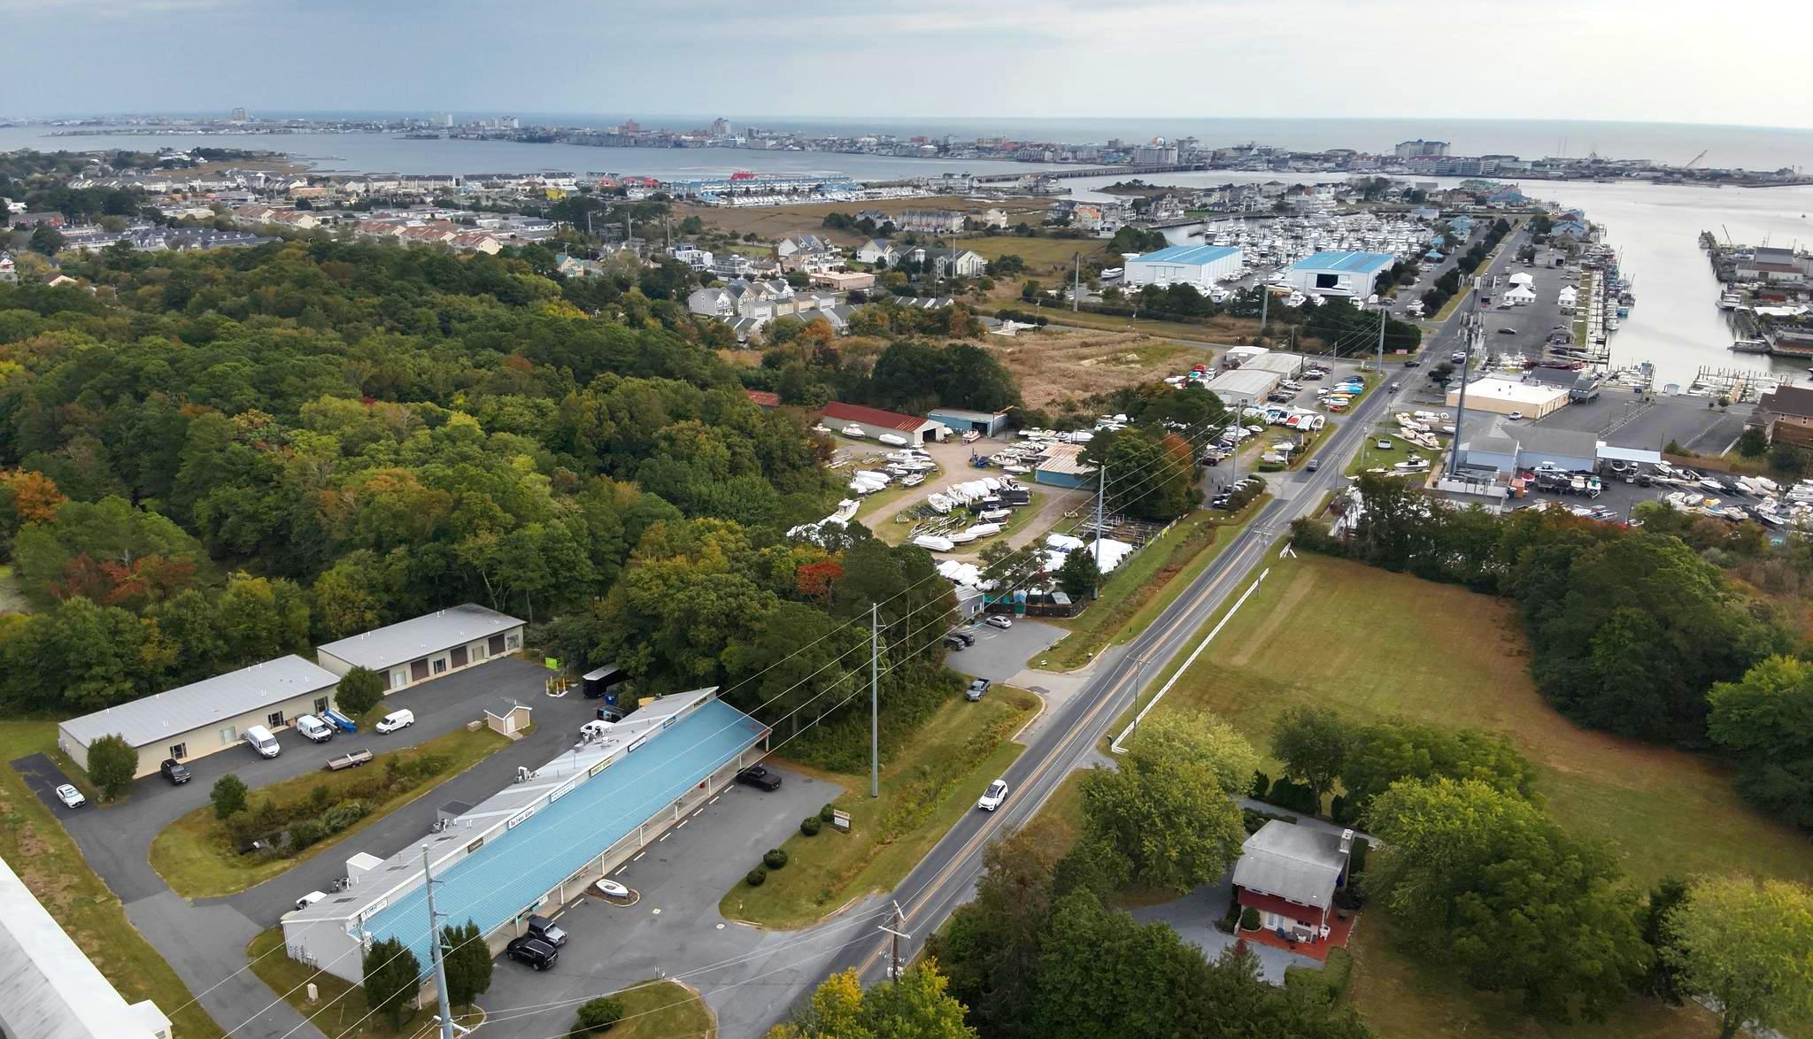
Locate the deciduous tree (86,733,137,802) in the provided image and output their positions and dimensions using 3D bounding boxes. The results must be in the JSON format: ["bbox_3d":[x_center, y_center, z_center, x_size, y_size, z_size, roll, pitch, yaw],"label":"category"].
[{"bbox_3d":[-98.290,30.740,155.200,5.900,8.600,5.900,10,20,27],"label":"deciduous tree"}]

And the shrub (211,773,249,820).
[{"bbox_3d":[-82.010,33.440,152.090,4.500,5.600,4.500,10,20,27],"label":"shrub"}]

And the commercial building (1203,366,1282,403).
[{"bbox_3d":[104.070,-41.110,388.720,15.300,4.500,31.000,10,20,27],"label":"commercial building"}]

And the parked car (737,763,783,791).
[{"bbox_3d":[-17.866,31.446,152.661,5.500,1.820,1.950,9,20,26],"label":"parked car"}]

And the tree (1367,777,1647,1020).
[{"bbox_3d":[55.205,35.875,116.827,22.500,16.000,19.000,10,20,27],"label":"tree"}]

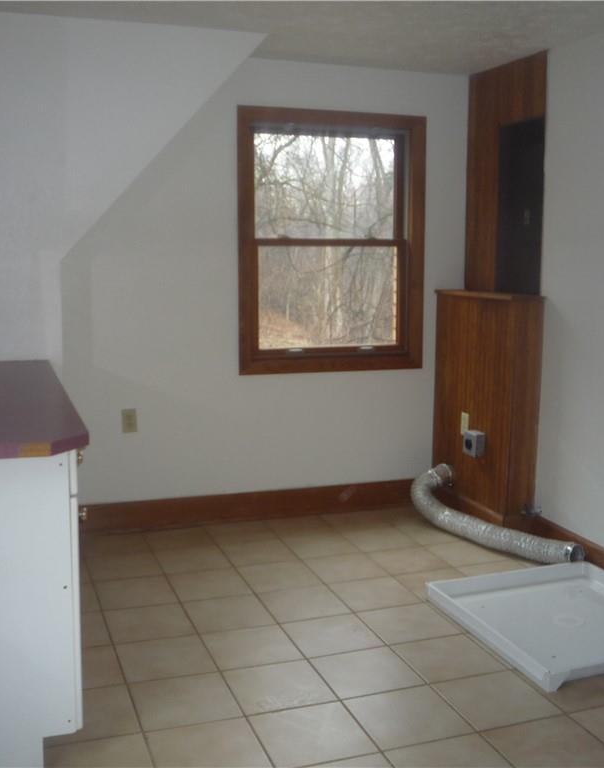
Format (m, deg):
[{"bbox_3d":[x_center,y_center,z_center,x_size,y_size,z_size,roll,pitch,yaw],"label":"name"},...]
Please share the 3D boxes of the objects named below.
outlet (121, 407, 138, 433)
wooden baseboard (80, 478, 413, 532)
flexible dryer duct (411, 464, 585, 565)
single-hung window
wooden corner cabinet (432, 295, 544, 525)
[{"bbox_3d":[-0.828,0.179,4.262,0.072,0.115,0.010,-3,9,-19],"label":"outlet"},{"bbox_3d":[-0.220,0.628,4.541,2.002,0.150,0.018,-3,9,-19],"label":"wooden baseboard"},{"bbox_3d":[0.898,0.621,4.267,0.400,0.260,1.060,-3,9,-19],"label":"flexible dryer duct"},{"bbox_3d":[0.158,-0.711,4.513,1.010,1.305,0.100,-3,9,-19],"label":"single-hung window"},{"bbox_3d":[0.916,0.130,4.486,0.190,1.171,0.737,-3,9,-19],"label":"wooden corner cabinet"}]

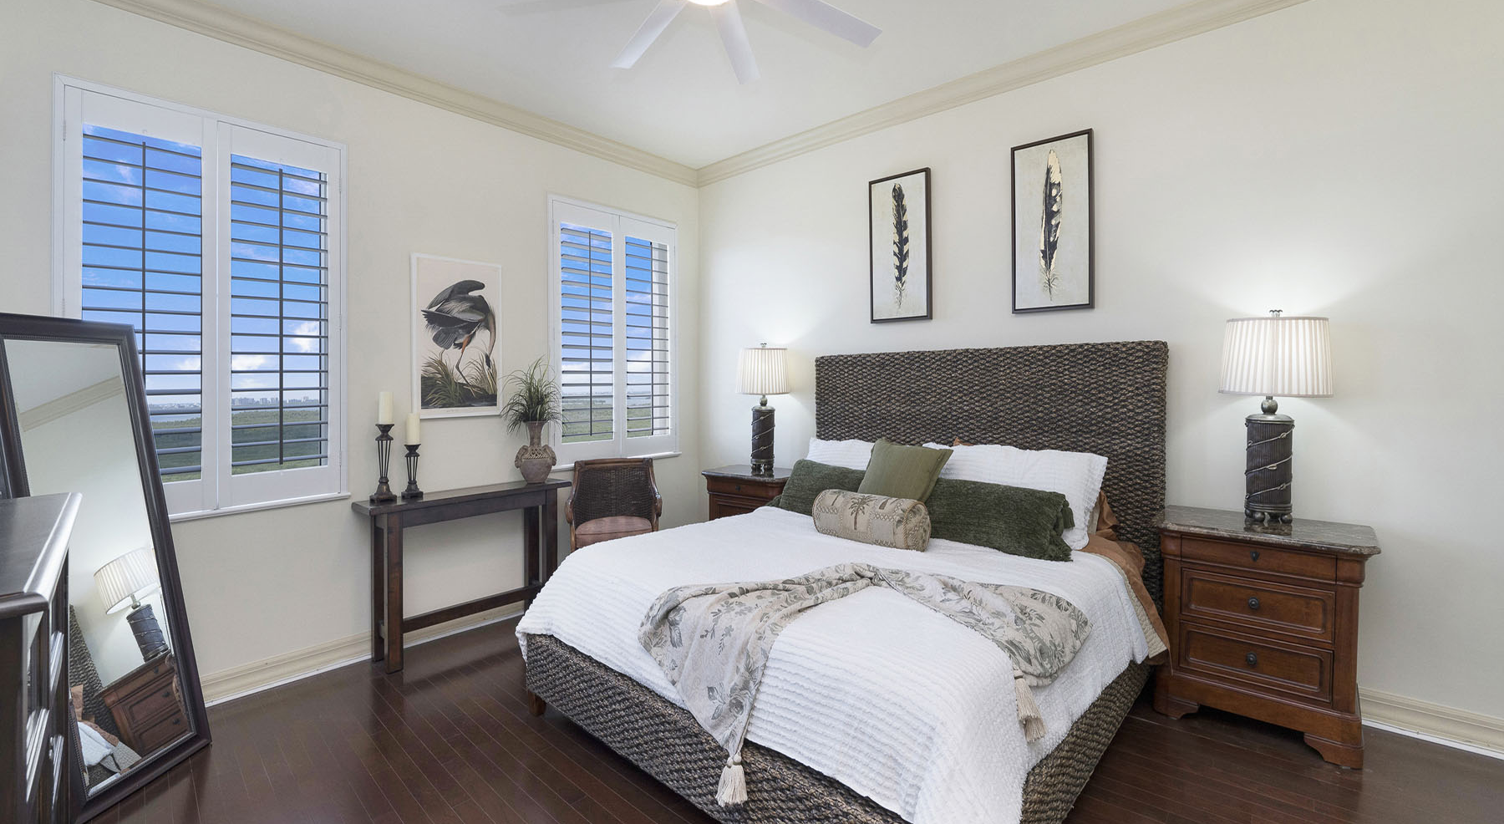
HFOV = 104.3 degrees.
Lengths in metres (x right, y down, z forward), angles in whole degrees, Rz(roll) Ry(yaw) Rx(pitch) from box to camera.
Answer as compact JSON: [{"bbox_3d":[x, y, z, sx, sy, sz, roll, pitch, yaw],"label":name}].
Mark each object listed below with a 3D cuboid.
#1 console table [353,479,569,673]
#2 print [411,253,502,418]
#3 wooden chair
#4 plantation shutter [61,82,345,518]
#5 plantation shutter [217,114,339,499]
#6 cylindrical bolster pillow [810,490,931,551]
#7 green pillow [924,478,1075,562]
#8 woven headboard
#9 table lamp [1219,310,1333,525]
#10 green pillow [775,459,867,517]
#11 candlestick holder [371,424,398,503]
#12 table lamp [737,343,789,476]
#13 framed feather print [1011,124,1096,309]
[{"bbox_3d":[-1.636,0.911,3.487,0.292,0.856,1.126,2,4,41],"label":"console table"},{"bbox_3d":[-1.648,-0.413,3.321,0.030,0.885,0.480,1,3,43],"label":"print"},{"bbox_3d":[-0.928,0.849,3.949,0.614,0.926,0.614,-1,3,-18],"label":"wooden chair"},{"bbox_3d":[-2.332,-0.420,2.590,0.070,1.730,0.930,1,3,43],"label":"plantation shutter"},{"bbox_3d":[-2.327,-0.458,2.898,0.040,1.781,0.471,2,4,41],"label":"plantation shutter"},{"bbox_3d":[0.536,0.485,2.683,0.500,0.215,0.215,1,3,44],"label":"cylindrical bolster pillow"},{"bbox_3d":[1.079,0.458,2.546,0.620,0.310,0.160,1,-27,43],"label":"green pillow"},{"bbox_3d":[1.251,0.454,3.546,2.017,1.628,0.098,2,4,41],"label":"woven headboard"},{"bbox_3d":[2.226,0.023,2.501,0.370,0.904,0.370,2,4,41],"label":"table lamp"},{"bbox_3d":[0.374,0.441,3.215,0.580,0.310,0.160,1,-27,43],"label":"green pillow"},{"bbox_3d":[-1.942,0.269,3.074,0.095,0.403,0.095,2,4,41],"label":"candlestick holder"},{"bbox_3d":[0.081,-0.022,4.053,0.360,0.890,0.360,-1,2,0],"label":"table lamp"},{"bbox_3d":[1.643,-1.016,3.199,0.403,0.924,0.040,2,4,41],"label":"framed feather print"}]

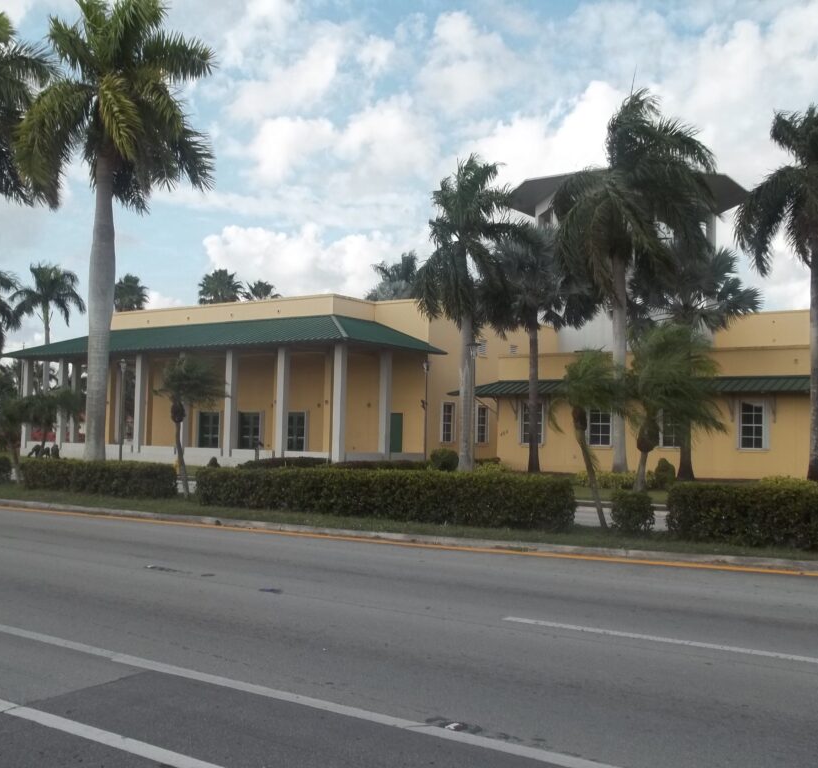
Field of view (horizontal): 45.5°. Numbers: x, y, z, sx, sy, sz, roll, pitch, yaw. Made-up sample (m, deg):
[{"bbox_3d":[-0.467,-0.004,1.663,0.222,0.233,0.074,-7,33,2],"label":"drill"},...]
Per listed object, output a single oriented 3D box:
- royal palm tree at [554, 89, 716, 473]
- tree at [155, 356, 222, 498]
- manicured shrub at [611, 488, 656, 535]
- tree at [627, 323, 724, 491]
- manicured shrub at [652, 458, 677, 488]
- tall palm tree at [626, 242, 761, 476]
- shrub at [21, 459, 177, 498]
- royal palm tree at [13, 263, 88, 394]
[{"bbox_3d":[7.753,-3.638,34.536,5.600,13.877,5.300,1,-3,0],"label":"royal palm tree"},{"bbox_3d":[-4.657,0.925,20.757,1.500,3.032,1.450,2,-4,-13],"label":"tree"},{"bbox_3d":[3.402,1.920,14.759,0.620,0.664,0.620,-1,-5,36],"label":"manicured shrub"},{"bbox_3d":[4.070,0.654,14.851,1.500,3.193,1.450,0,-4,15],"label":"tree"},{"bbox_3d":[7.425,2.586,28.202,0.660,0.827,0.660,0,-4,15],"label":"manicured shrub"},{"bbox_3d":[9.697,-0.764,33.379,4.400,8.086,4.400,1,-3,0],"label":"tall palm tree"},{"bbox_3d":[-7.613,2.170,23.537,4.900,0.820,1.100,-1,-4,36],"label":"shrub"},{"bbox_3d":[-25.720,-2.054,69.397,5.300,13.274,5.300,1,-3,0],"label":"royal palm tree"}]

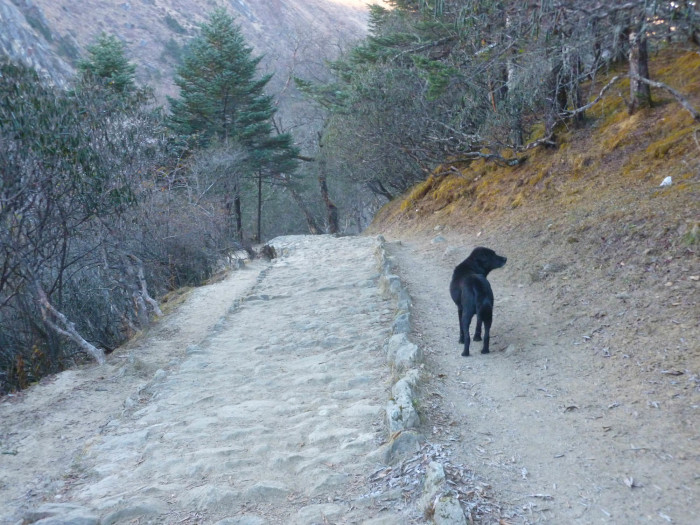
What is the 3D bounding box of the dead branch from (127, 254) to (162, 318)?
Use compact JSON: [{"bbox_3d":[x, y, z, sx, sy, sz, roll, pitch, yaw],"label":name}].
[{"bbox_3d":[-1.910,0.215,6.800,0.320,0.570,0.270,0,3,0],"label":"dead branch"}]

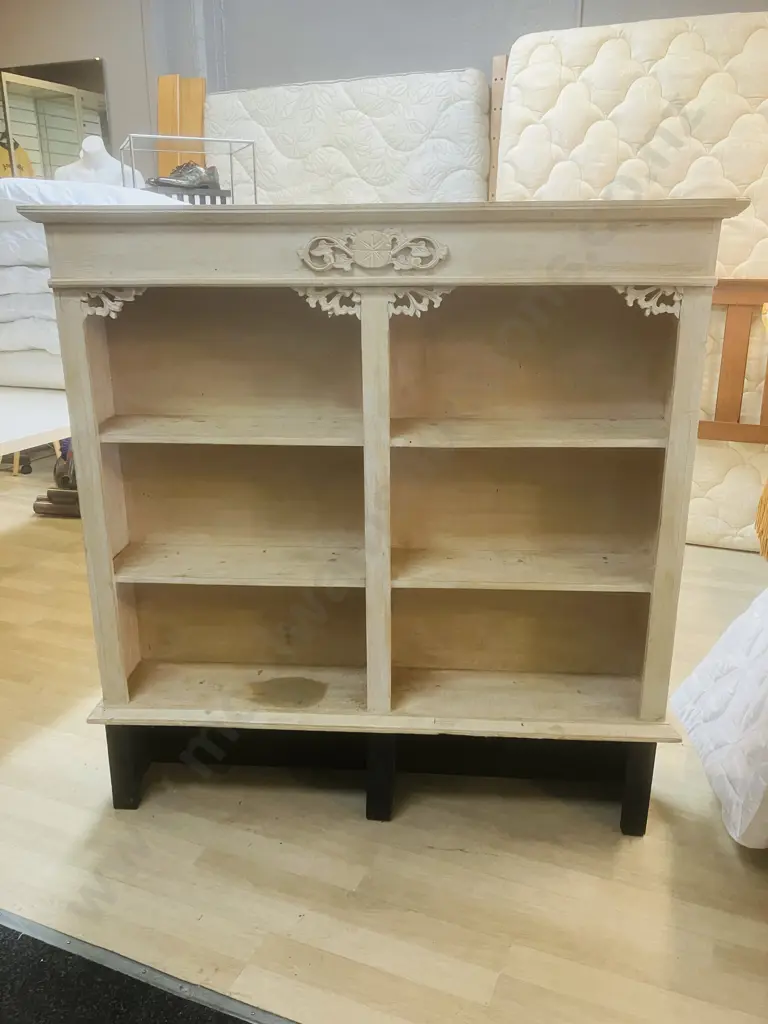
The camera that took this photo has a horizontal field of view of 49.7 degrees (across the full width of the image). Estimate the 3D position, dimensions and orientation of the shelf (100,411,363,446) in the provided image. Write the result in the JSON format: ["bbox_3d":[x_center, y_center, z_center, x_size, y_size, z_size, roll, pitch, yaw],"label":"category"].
[{"bbox_3d":[-0.292,-0.161,1.628,0.529,0.017,0.188,1,17,4],"label":"shelf"}]

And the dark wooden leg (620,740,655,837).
[{"bbox_3d":[0.517,0.550,1.701,0.051,0.231,0.047,1,17,4],"label":"dark wooden leg"}]

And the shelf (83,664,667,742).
[{"bbox_3d":[-0.006,0.433,1.918,1.304,0.037,0.233,1,18,4],"label":"shelf"}]

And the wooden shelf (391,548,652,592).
[{"bbox_3d":[0.299,0.126,1.815,0.572,0.016,0.198,1,18,4],"label":"wooden shelf"}]

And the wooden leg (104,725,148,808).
[{"bbox_3d":[-0.558,0.530,1.786,0.051,0.231,0.047,1,17,4],"label":"wooden leg"}]

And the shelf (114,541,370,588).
[{"bbox_3d":[-0.309,0.117,1.860,0.577,0.016,0.198,1,18,4],"label":"shelf"}]

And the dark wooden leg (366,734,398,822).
[{"bbox_3d":[-0.010,0.539,1.746,0.051,0.231,0.047,1,17,4],"label":"dark wooden leg"}]

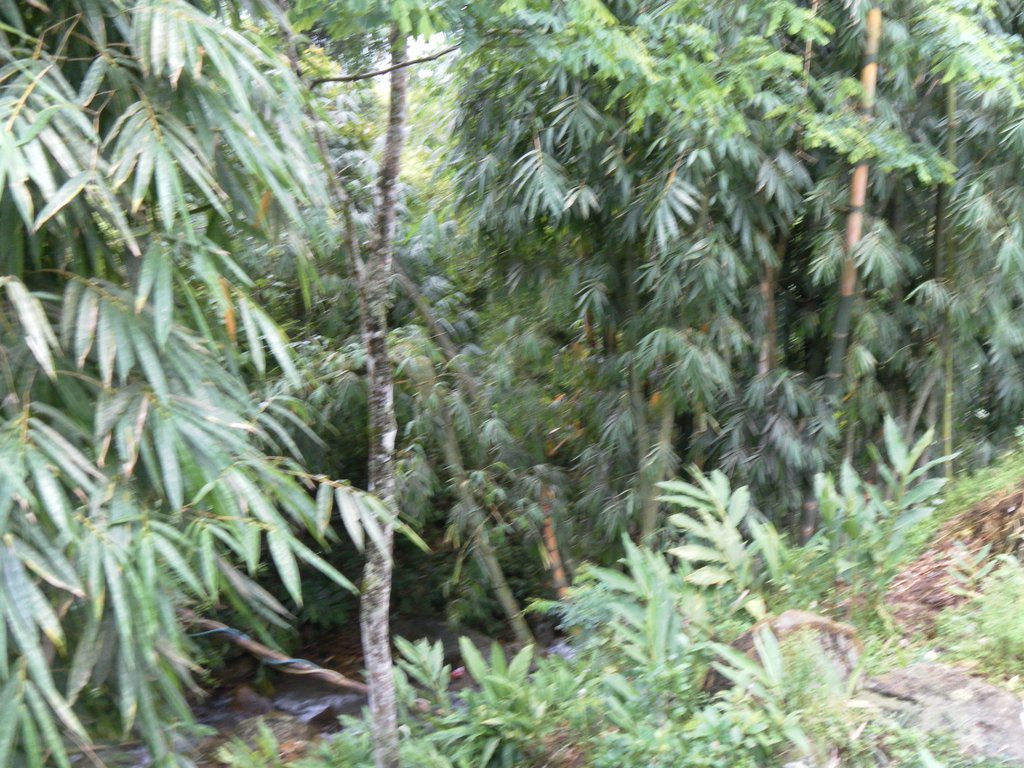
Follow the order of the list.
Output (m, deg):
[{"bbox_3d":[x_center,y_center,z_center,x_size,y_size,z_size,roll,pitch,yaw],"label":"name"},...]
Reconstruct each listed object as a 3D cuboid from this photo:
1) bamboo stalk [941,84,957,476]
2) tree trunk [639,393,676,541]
[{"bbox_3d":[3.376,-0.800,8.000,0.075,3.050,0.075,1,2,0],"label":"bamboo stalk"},{"bbox_3d":[1.136,0.637,8.000,0.110,1.200,0.110,9,1,0],"label":"tree trunk"}]

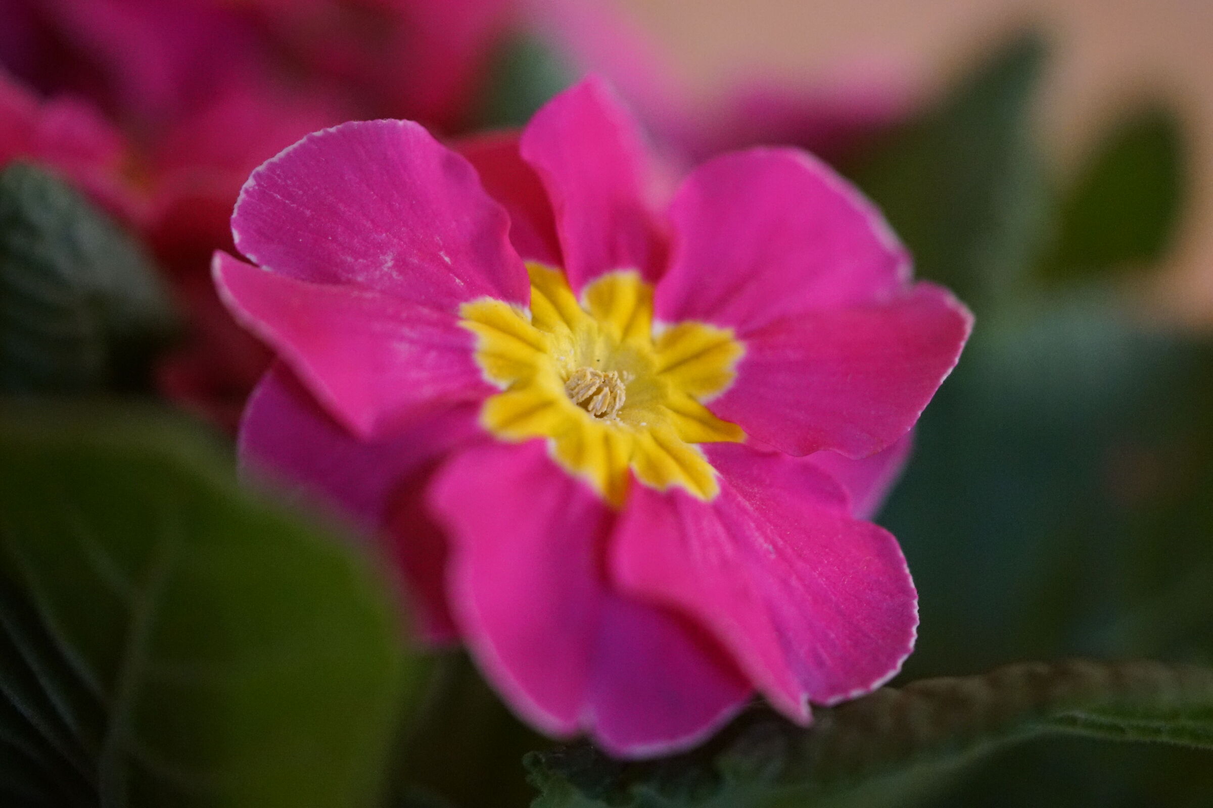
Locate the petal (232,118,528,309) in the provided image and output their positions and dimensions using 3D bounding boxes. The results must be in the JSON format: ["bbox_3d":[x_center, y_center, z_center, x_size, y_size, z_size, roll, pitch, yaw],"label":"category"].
[{"bbox_3d":[-0.013,-0.011,0.180,0.018,0.012,0.005,19,-14,-4],"label":"petal"}]

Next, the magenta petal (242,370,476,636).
[{"bbox_3d":[-0.013,0.004,0.181,0.019,0.012,0.006,37,-15,4],"label":"magenta petal"}]

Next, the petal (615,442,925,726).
[{"bbox_3d":[0.010,0.010,0.178,0.013,0.018,0.006,-50,0,-23],"label":"petal"}]

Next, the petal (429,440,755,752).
[{"bbox_3d":[-0.001,0.011,0.176,0.014,0.020,0.006,-17,-20,-3],"label":"petal"}]

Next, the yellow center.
[{"bbox_3d":[0.000,-0.001,0.181,0.017,0.005,0.017,42,60,5],"label":"yellow center"}]

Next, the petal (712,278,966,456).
[{"bbox_3d":[0.014,-0.002,0.181,0.018,0.004,0.011,-12,64,-19],"label":"petal"}]

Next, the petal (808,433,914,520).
[{"bbox_3d":[0.016,0.003,0.186,0.007,0.003,0.007,36,69,1],"label":"petal"}]

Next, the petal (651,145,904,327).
[{"bbox_3d":[0.009,-0.010,0.184,0.016,0.012,0.005,-23,-16,-24],"label":"petal"}]

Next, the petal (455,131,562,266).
[{"bbox_3d":[-0.005,-0.013,0.186,0.005,0.004,0.012,-24,72,-18],"label":"petal"}]

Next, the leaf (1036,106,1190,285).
[{"bbox_3d":[0.037,-0.014,0.215,0.007,0.014,0.004,29,-10,19],"label":"leaf"}]

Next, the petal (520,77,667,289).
[{"bbox_3d":[-0.001,-0.013,0.185,0.007,0.005,0.016,-16,63,-5],"label":"petal"}]

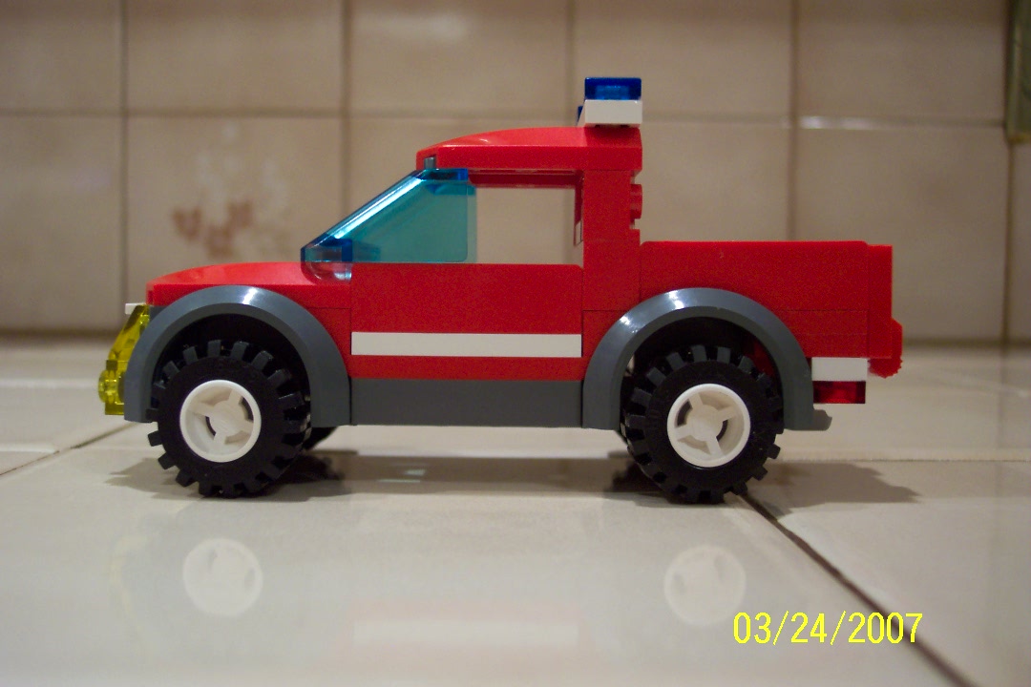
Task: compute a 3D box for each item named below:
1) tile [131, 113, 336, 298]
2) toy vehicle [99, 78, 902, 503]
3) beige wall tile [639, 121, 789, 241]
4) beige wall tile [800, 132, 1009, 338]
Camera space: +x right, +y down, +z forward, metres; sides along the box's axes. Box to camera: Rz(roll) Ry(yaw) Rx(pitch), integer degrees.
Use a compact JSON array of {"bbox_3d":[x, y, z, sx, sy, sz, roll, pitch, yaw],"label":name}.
[{"bbox_3d":[-0.138,-0.059,0.535,0.108,0.108,0.008,0,3,0],"label":"tile"},{"bbox_3d":[-0.001,-0.009,0.166,0.115,0.057,0.049,0,3,0],"label":"toy vehicle"},{"bbox_3d":[0.082,-0.057,0.536,0.108,0.108,0.008,0,3,0],"label":"beige wall tile"},{"bbox_3d":[0.190,-0.055,0.537,0.108,0.108,0.008,0,3,0],"label":"beige wall tile"}]

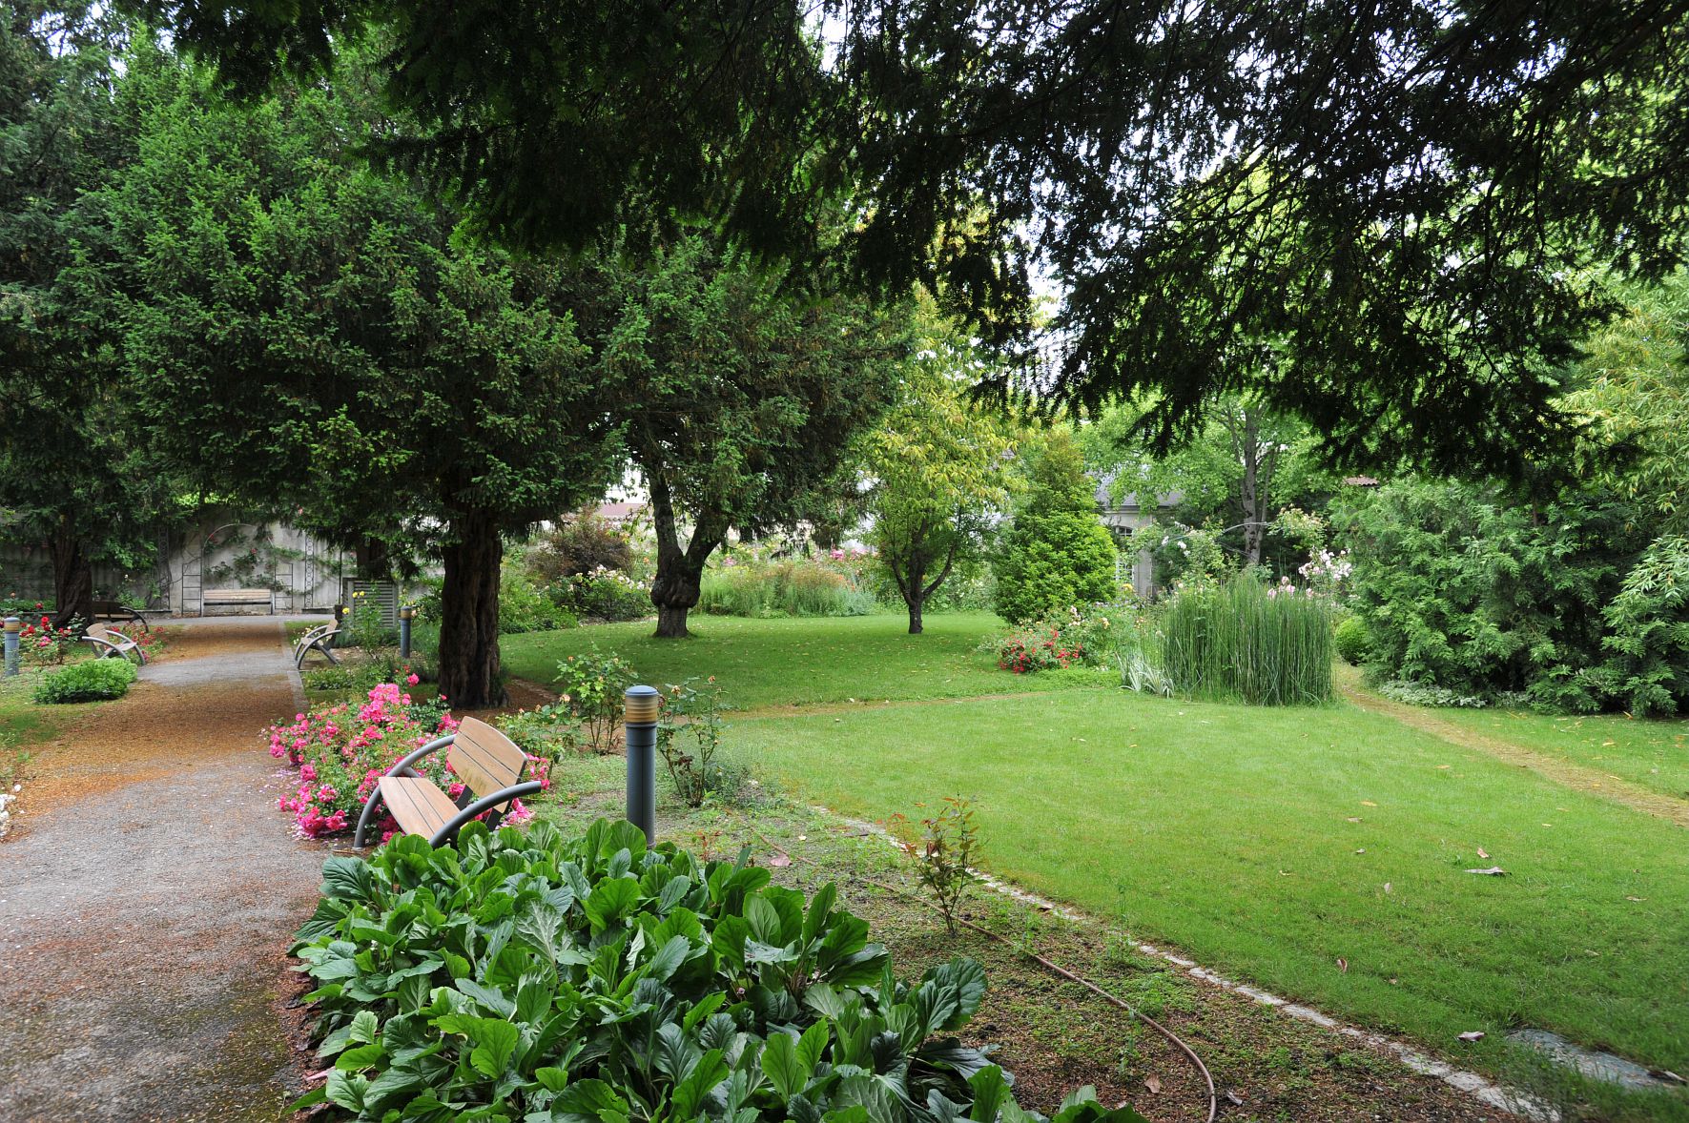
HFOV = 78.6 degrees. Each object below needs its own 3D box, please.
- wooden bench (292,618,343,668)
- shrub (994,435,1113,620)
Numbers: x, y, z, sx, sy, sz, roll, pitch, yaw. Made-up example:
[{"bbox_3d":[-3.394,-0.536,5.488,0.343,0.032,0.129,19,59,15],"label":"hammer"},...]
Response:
[{"bbox_3d":[-9.450,1.470,18.500,0.750,0.800,1.700,0,-1,-29],"label":"wooden bench"},{"bbox_3d":[5.820,-0.850,28.300,3.400,5.500,3.400,0,-1,0],"label":"shrub"}]

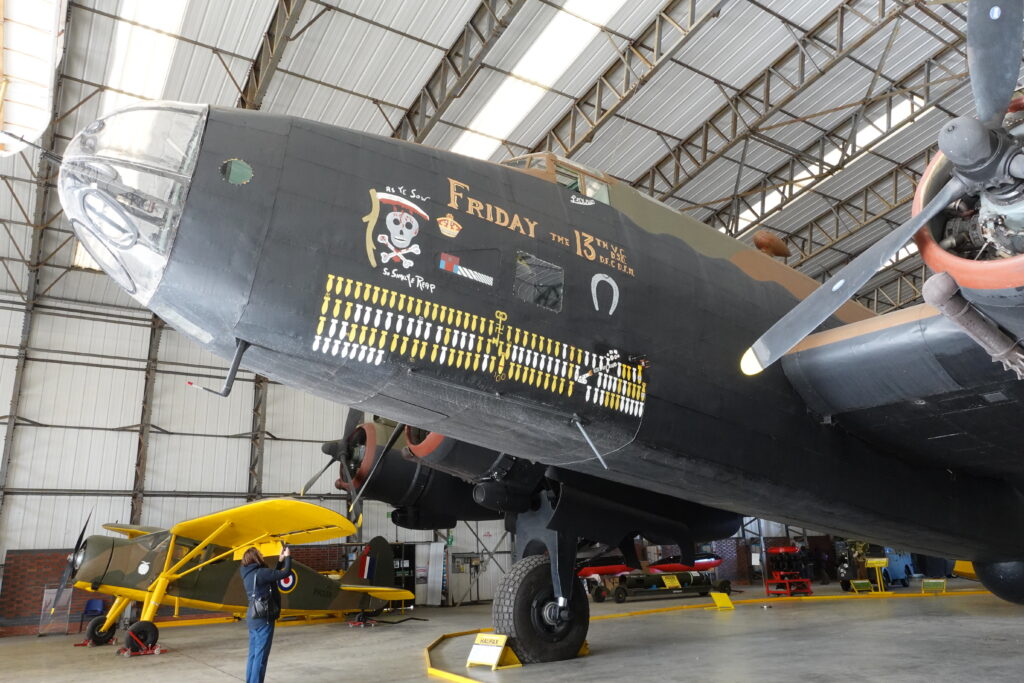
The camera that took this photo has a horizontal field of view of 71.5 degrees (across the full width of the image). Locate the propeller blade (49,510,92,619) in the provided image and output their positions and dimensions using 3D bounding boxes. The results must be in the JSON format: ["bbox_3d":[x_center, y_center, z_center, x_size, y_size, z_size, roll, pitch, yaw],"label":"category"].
[{"bbox_3d":[-8.267,4.114,13.408,0.180,2.100,0.200,31,-44,-34],"label":"propeller blade"}]

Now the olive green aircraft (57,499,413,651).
[{"bbox_3d":[-5.627,5.177,15.681,7.350,2.500,11.050,13,-23,-42],"label":"olive green aircraft"}]

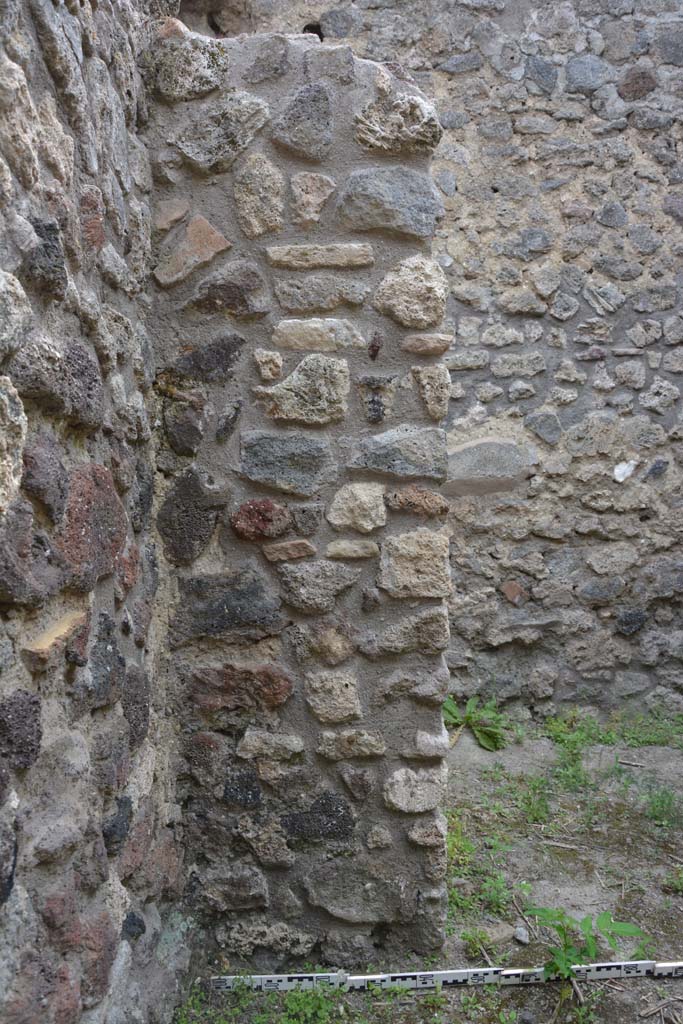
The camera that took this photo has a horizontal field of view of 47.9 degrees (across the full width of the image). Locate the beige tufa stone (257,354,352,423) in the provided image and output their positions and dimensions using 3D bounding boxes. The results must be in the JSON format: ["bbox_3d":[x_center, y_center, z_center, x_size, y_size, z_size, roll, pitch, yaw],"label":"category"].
[{"bbox_3d":[-0.079,-0.242,1.535,0.177,0.136,0.110,-1,5,-2],"label":"beige tufa stone"}]

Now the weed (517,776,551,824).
[{"bbox_3d":[0.542,0.815,2.170,0.094,0.100,0.090,-1,5,-2],"label":"weed"}]

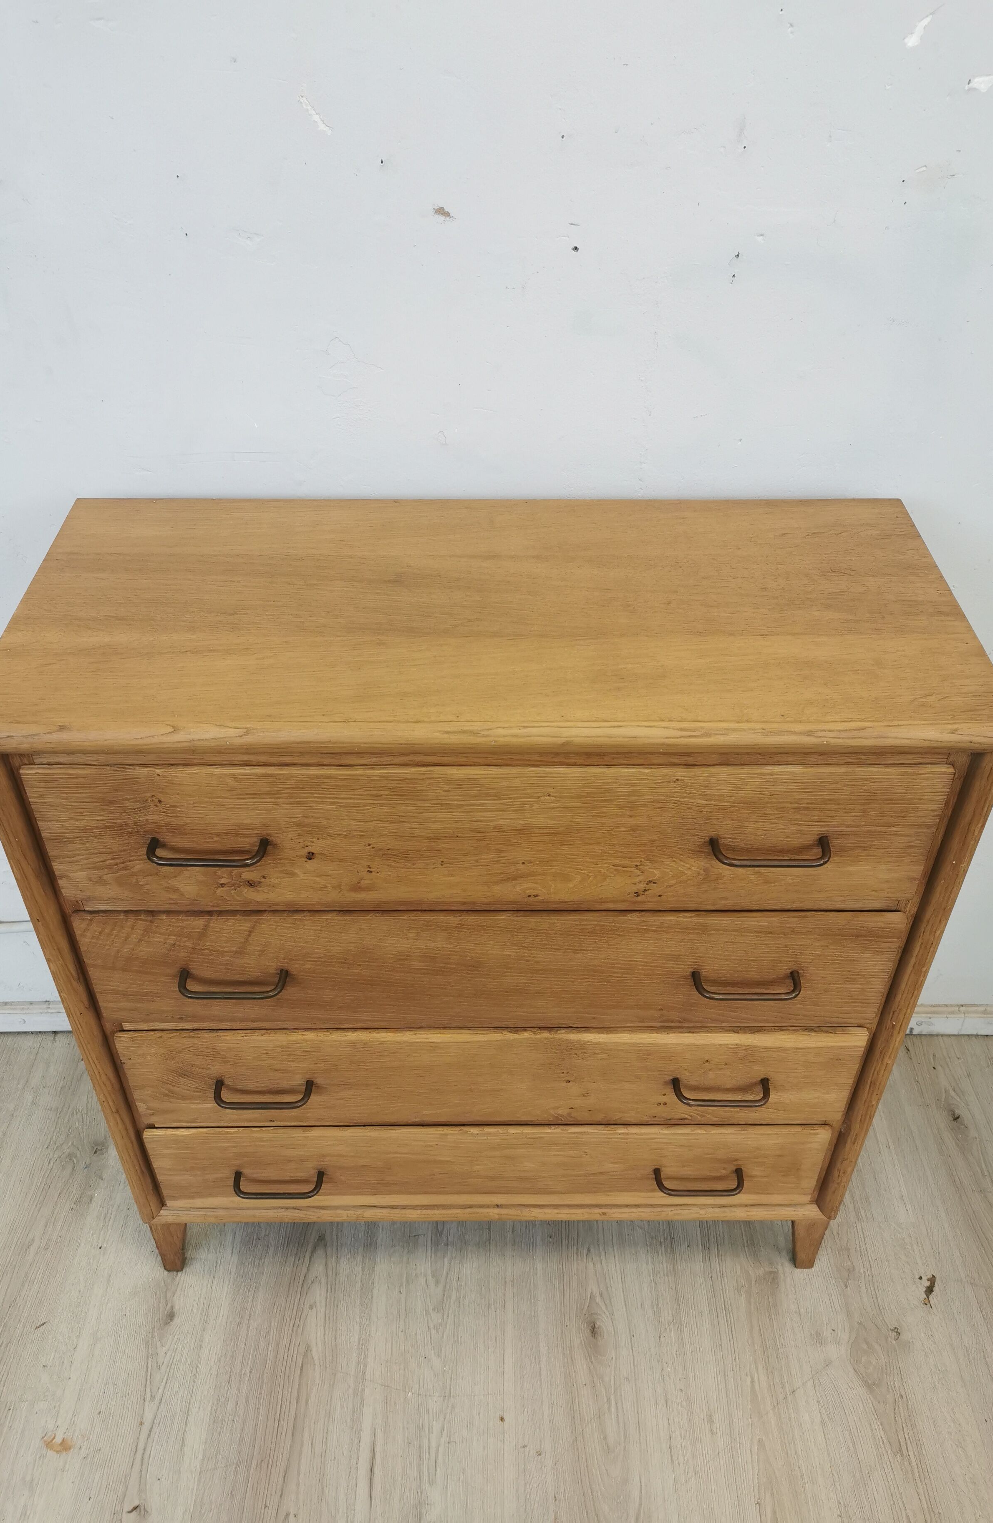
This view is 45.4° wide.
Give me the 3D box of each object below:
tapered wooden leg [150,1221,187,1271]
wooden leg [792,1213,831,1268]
[{"bbox_3d":[-0.429,0.635,1.609,0.047,0.140,0.045,0,41,0],"label":"tapered wooden leg"},{"bbox_3d":[0.415,0.633,1.614,0.047,0.140,0.045,0,41,0],"label":"wooden leg"}]

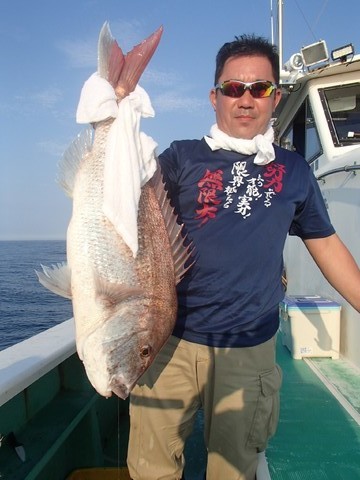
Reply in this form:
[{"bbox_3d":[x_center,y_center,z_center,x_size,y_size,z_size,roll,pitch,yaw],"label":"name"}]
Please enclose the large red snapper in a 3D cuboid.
[{"bbox_3d":[-0.142,-0.063,0.825,0.320,0.790,0.140,0,0,-25],"label":"large red snapper"}]

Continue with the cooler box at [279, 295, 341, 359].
[{"bbox_3d":[1.105,0.745,3.480,0.430,0.445,0.620,0,0,0],"label":"cooler box"}]

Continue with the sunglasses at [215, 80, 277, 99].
[{"bbox_3d":[0.168,-0.373,0.982,0.147,0.046,0.135,0,16,7],"label":"sunglasses"}]

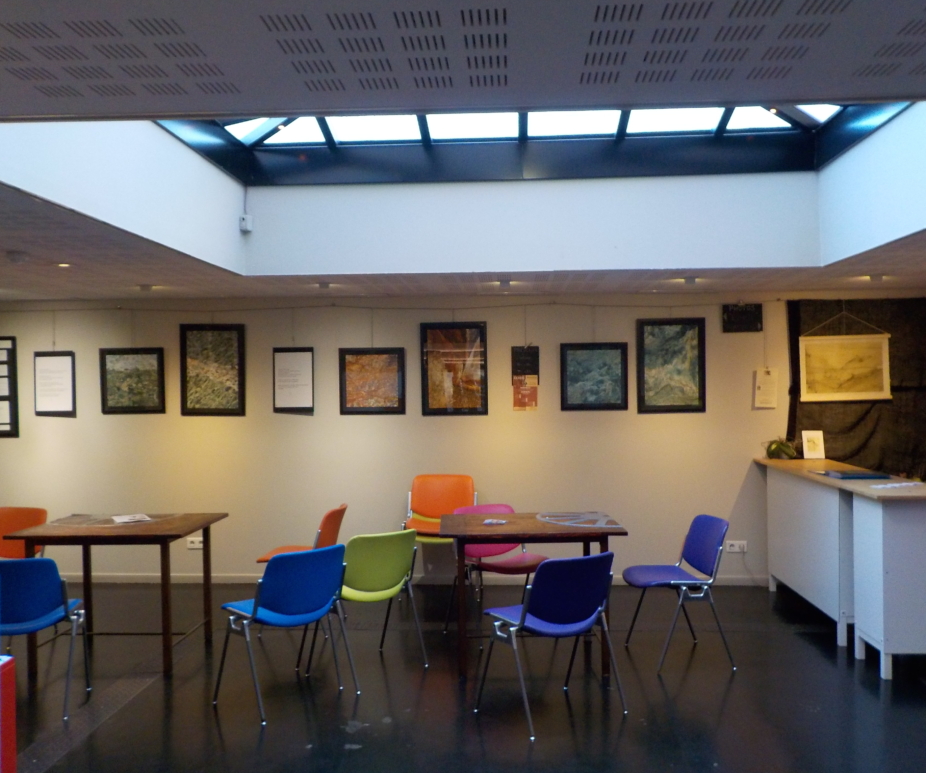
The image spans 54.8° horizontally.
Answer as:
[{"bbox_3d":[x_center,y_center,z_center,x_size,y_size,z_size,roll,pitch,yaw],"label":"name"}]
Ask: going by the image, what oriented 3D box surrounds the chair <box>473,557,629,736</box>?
[{"bbox_3d":[0.399,1.131,4.136,0.560,0.750,0.506,-1,0,-34],"label":"chair"}]

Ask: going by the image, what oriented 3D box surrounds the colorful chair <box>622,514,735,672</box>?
[{"bbox_3d":[1.185,1.124,4.959,0.506,0.750,0.560,-1,0,-7],"label":"colorful chair"}]

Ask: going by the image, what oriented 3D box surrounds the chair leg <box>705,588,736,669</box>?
[{"bbox_3d":[1.363,1.281,4.717,0.035,0.463,0.030,-19,-1,-7],"label":"chair leg"}]

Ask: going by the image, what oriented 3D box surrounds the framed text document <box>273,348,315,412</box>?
[{"bbox_3d":[-1.294,-0.048,6.826,0.312,0.499,0.025,-1,0,4],"label":"framed text document"}]

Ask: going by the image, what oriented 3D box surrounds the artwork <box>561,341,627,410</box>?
[{"bbox_3d":[0.990,-0.071,6.709,0.500,0.504,0.030,-1,0,3],"label":"artwork"}]

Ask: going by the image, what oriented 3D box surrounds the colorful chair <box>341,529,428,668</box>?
[{"bbox_3d":[-0.566,1.166,4.901,0.560,0.765,0.570,-1,1,-41],"label":"colorful chair"}]

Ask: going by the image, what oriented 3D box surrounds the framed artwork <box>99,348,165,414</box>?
[{"bbox_3d":[-2.589,-0.040,7.005,0.508,0.515,0.030,-1,0,3],"label":"framed artwork"}]

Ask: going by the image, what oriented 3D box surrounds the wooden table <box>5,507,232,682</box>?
[{"bbox_3d":[-1.922,1.153,5.066,0.955,0.750,0.790,-1,0,2],"label":"wooden table"}]

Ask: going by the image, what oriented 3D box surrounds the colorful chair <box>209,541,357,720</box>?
[{"bbox_3d":[-0.863,1.143,4.352,0.506,0.750,0.560,-1,0,44],"label":"colorful chair"}]

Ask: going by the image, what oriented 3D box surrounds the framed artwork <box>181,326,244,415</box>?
[{"bbox_3d":[-1.949,-0.126,6.966,0.509,0.713,0.030,-1,0,3],"label":"framed artwork"}]

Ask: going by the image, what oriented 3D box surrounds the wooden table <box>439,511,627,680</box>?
[{"bbox_3d":[0.369,1.131,4.965,0.975,0.750,0.745,-1,0,-1],"label":"wooden table"}]

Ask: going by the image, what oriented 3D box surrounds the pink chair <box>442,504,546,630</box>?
[{"bbox_3d":[0.231,1.133,5.449,0.560,0.750,0.506,-1,0,-31],"label":"pink chair"}]

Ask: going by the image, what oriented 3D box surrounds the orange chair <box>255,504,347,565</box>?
[{"bbox_3d":[-1.016,1.145,5.694,0.506,0.750,0.560,-1,0,5],"label":"orange chair"}]

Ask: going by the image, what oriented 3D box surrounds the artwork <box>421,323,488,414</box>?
[{"bbox_3d":[-0.065,-0.132,6.854,0.504,0.709,0.030,-1,0,3],"label":"artwork"}]

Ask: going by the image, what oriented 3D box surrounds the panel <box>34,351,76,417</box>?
[{"bbox_3d":[-3.173,-0.016,6.952,0.321,0.505,0.025,-1,0,3],"label":"panel"}]

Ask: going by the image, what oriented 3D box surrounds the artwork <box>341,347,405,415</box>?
[{"bbox_3d":[-0.697,-0.038,6.893,0.506,0.512,0.030,-1,0,3],"label":"artwork"}]

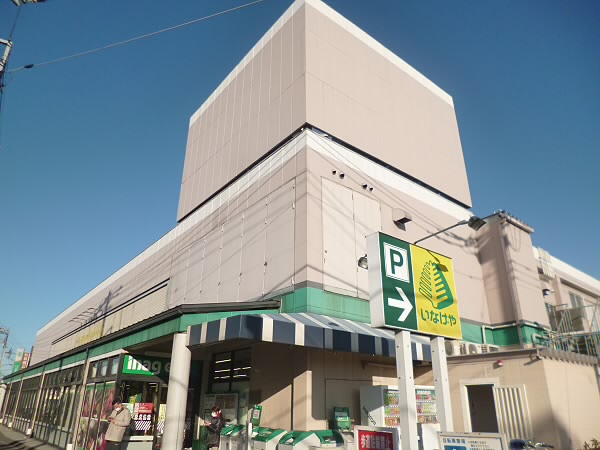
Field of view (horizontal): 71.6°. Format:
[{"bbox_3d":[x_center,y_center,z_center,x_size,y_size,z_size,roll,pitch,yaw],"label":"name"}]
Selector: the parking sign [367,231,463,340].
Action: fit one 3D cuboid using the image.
[{"bbox_3d":[1.847,1.026,6.616,1.900,1.400,0.247,18,-29,-34],"label":"parking sign"}]

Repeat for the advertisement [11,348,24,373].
[{"bbox_3d":[-25.048,12.514,36.622,0.700,3.000,0.300,18,-29,-34],"label":"advertisement"}]

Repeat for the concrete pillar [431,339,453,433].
[{"bbox_3d":[2.139,2.925,6.051,0.145,2.523,0.145,18,-29,-34],"label":"concrete pillar"}]

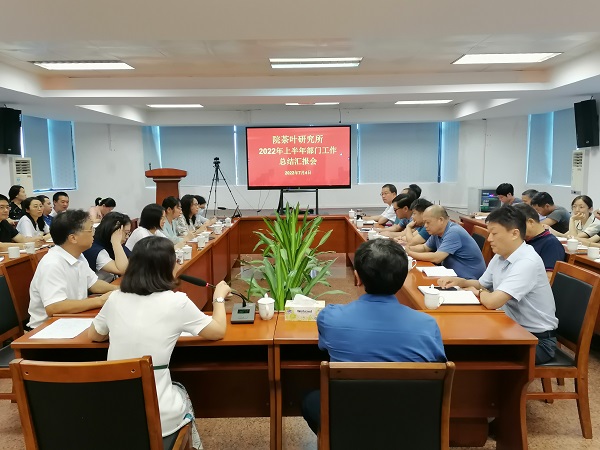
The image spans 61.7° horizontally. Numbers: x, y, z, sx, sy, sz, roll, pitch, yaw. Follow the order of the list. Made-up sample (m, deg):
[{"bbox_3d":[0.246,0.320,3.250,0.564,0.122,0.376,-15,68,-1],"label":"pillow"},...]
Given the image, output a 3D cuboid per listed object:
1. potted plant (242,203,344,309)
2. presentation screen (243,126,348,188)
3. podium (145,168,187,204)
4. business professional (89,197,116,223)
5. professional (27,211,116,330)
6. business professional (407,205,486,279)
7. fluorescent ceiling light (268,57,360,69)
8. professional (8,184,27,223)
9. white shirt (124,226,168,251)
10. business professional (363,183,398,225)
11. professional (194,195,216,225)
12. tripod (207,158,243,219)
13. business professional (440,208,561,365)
[{"bbox_3d":[-0.028,0.483,3.690,0.730,1.280,0.730,-1,7,1],"label":"potted plant"},{"bbox_3d":[-0.019,-1.281,9.600,1.992,1.187,0.090,-1,7,1],"label":"presentation screen"},{"bbox_3d":[-2.521,-0.526,9.529,0.750,1.110,0.500,-1,7,1],"label":"podium"},{"bbox_3d":[-2.911,0.172,7.224,0.620,1.130,0.450,-1,7,1],"label":"business professional"},{"bbox_3d":[-1.270,0.563,3.001,0.660,1.320,0.500,-1,7,1],"label":"professional"},{"bbox_3d":[1.264,0.412,4.365,0.780,1.220,0.520,-1,7,1],"label":"business professional"},{"bbox_3d":[0.210,-2.160,6.680,1.200,0.070,0.600,-1,7,1],"label":"fluorescent ceiling light"},{"bbox_3d":[-3.901,0.091,7.134,0.660,1.290,0.480,-2,7,-10],"label":"professional"},{"bbox_3d":[-1.382,0.270,4.598,0.390,0.560,0.440,-1,7,1],"label":"white shirt"},{"bbox_3d":[1.174,0.085,6.800,0.600,1.280,0.500,-3,7,-19],"label":"business professional"},{"bbox_3d":[-1.314,0.165,6.907,0.580,1.170,0.450,-1,7,1],"label":"professional"},{"bbox_3d":[-1.756,-0.880,11.713,0.840,1.420,0.760,-1,7,1],"label":"tripod"},{"bbox_3d":[1.234,0.539,2.956,0.710,1.300,0.500,-1,7,1],"label":"business professional"}]

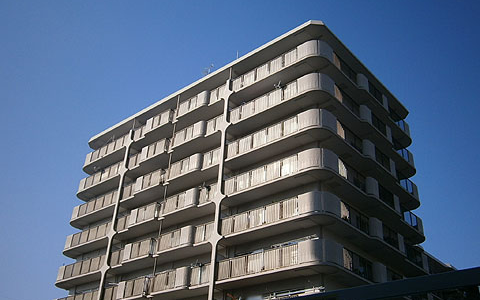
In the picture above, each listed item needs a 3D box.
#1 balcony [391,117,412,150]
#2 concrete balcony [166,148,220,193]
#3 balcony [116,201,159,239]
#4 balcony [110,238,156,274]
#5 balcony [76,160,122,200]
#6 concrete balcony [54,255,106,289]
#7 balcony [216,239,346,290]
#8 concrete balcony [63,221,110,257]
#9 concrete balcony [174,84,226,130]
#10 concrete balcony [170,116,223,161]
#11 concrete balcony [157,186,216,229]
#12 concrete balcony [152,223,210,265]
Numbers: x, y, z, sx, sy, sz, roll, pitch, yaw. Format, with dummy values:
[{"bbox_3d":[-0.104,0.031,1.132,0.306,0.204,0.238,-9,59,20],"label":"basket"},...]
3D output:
[{"bbox_3d":[12.493,-1.802,40.397,1.624,1.274,4.872,-22,-39,36],"label":"balcony"},{"bbox_3d":[-3.067,1.443,36.642,5.460,1.288,1.708,-22,-39,36],"label":"concrete balcony"},{"bbox_3d":[-7.194,5.494,38.317,5.012,1.246,1.652,-22,-39,36],"label":"balcony"},{"bbox_3d":[-7.585,7.935,37.059,5.460,1.288,1.708,-22,-39,36],"label":"balcony"},{"bbox_3d":[-12.194,2.893,45.519,7.896,1.288,1.736,-22,-39,36],"label":"balcony"},{"bbox_3d":[-12.644,10.101,41.229,7.896,1.288,1.736,-22,-39,36],"label":"concrete balcony"},{"bbox_3d":[2.129,6.498,28.069,7.644,1.246,1.680,-22,-39,36],"label":"balcony"},{"bbox_3d":[-12.494,7.698,42.659,7.896,1.288,1.736,-22,-39,36],"label":"concrete balcony"},{"bbox_3d":[-2.667,-3.325,39.475,5.208,1.246,1.652,-22,-39,36],"label":"concrete balcony"},{"bbox_3d":[-2.823,-0.927,38.038,5.208,1.246,1.652,-22,-39,36],"label":"concrete balcony"},{"bbox_3d":[-3.136,3.869,35.164,5.208,1.246,1.652,-22,-39,36],"label":"concrete balcony"},{"bbox_3d":[-3.292,6.267,33.727,5.208,1.246,1.652,-22,-39,36],"label":"concrete balcony"}]

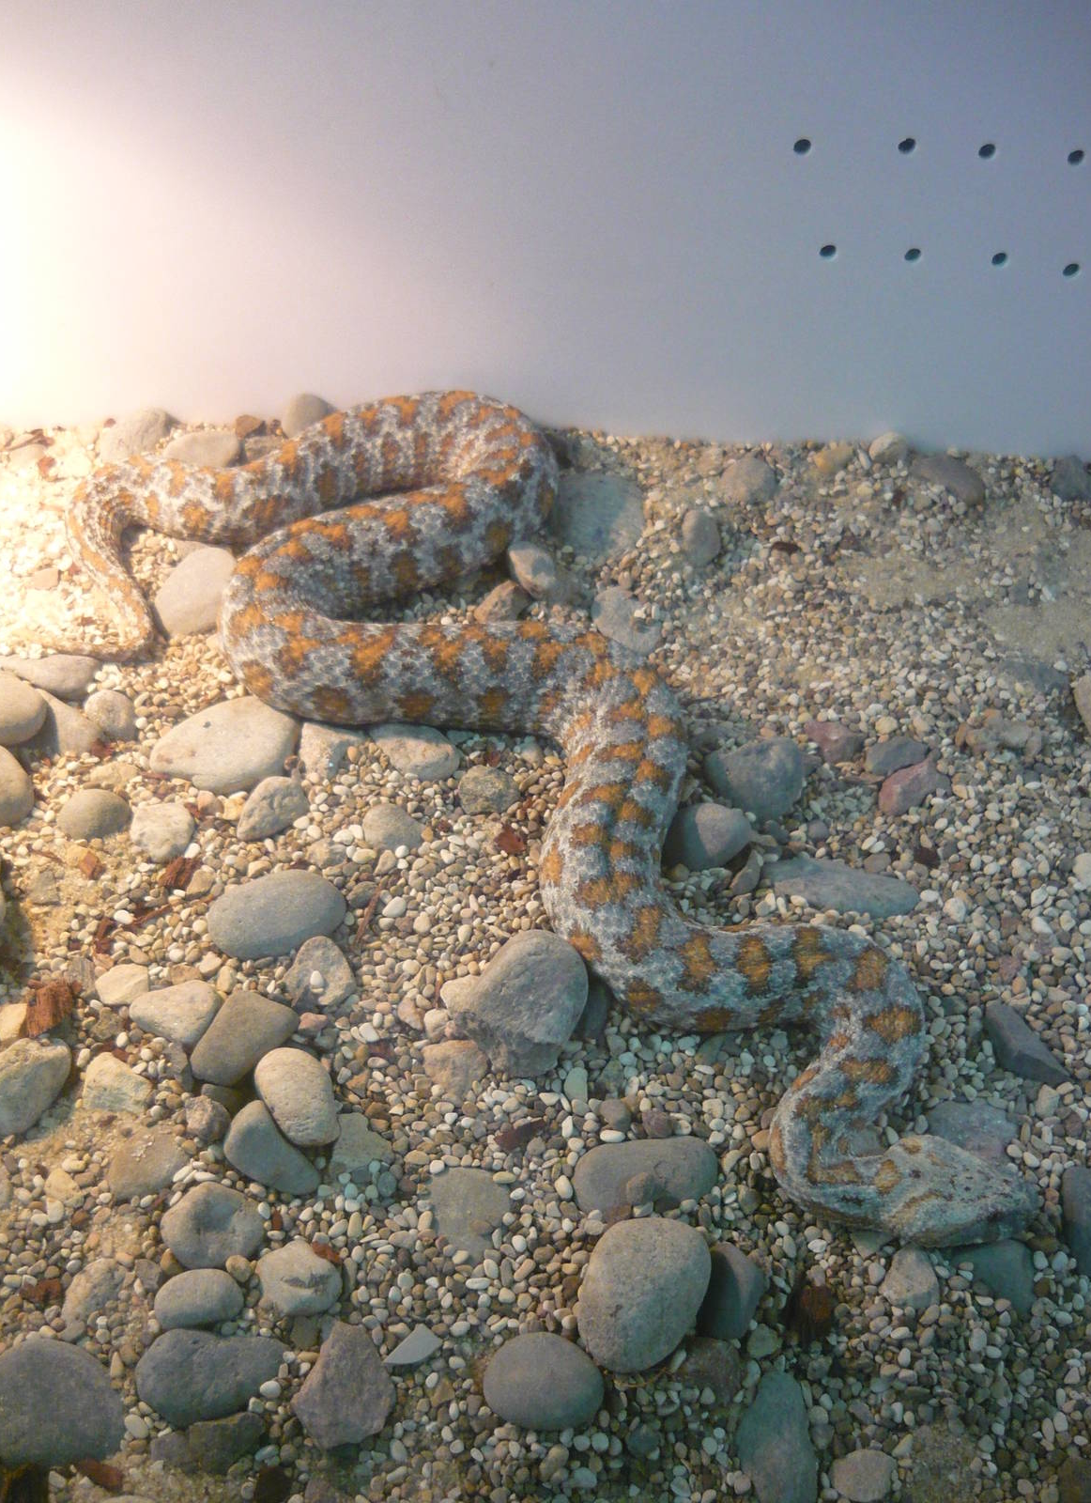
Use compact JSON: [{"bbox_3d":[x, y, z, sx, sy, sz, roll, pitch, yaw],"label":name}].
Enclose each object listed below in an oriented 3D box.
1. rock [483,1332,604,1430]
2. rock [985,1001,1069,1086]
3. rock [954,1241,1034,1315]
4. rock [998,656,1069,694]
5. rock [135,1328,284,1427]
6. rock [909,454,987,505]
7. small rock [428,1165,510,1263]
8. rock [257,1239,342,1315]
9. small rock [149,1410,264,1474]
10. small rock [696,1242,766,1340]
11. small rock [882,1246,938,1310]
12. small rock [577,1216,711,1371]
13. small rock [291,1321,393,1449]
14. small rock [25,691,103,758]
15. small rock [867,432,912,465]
[{"bbox_3d":[-0.001,0.184,0.420,0.035,0.019,0.026,4,52,3],"label":"rock"},{"bbox_3d":[0.164,0.099,0.489,0.015,0.013,0.036,-35,60,-24],"label":"rock"},{"bbox_3d":[0.138,0.162,0.445,0.029,0.010,0.022,24,56,18],"label":"rock"},{"bbox_3d":[0.203,-0.032,0.596,0.029,0.010,0.018,12,53,9],"label":"rock"},{"bbox_3d":[-0.098,0.183,0.420,0.043,0.019,0.026,-10,53,-7],"label":"rock"},{"bbox_3d":[0.188,-0.127,0.668,0.038,0.015,0.019,29,57,21],"label":"rock"},{"bbox_3d":[-0.024,0.141,0.437,0.026,0.013,0.029,9,48,7],"label":"small rock"},{"bbox_3d":[-0.072,0.153,0.417,0.025,0.016,0.022,-6,48,-7],"label":"rock"},{"bbox_3d":[-0.092,0.188,0.390,0.031,0.015,0.021,13,49,10],"label":"small rock"},{"bbox_3d":[0.055,0.164,0.438,0.023,0.018,0.031,12,53,9],"label":"small rock"},{"bbox_3d":[0.107,0.155,0.422,0.017,0.012,0.020,5,48,3],"label":"small rock"},{"bbox_3d":[0.028,0.155,0.408,0.035,0.024,0.043,15,49,12],"label":"small rock"},{"bbox_3d":[-0.056,0.176,0.398,0.028,0.015,0.035,9,48,7],"label":"small rock"},{"bbox_3d":[-0.189,-0.011,0.560,0.035,0.018,0.032,-17,51,-16],"label":"small rock"},{"bbox_3d":[0.166,-0.146,0.693,0.019,0.014,0.017,13,49,10],"label":"small rock"}]

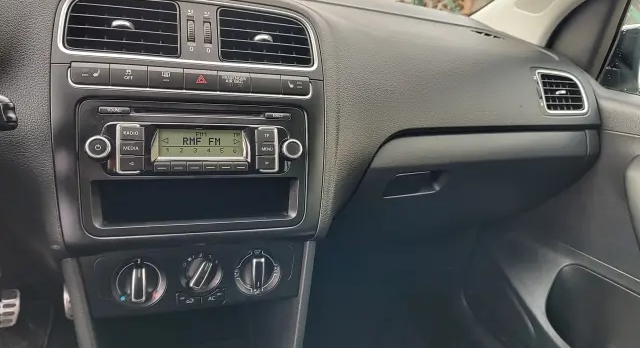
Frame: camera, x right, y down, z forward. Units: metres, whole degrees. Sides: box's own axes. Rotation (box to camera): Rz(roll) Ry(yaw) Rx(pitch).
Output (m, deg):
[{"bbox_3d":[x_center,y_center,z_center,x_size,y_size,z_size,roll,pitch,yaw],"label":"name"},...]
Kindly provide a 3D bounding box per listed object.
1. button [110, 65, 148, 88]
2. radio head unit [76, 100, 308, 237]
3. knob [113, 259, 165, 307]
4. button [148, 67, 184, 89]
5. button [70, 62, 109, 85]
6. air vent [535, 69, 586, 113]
[{"bbox_3d":[-0.184,-0.093,0.411,0.033,0.021,0.015,-1,0,-21],"label":"button"},{"bbox_3d":[-0.126,-0.006,0.452,0.222,0.130,0.050,-1,7,-21],"label":"radio head unit"},{"bbox_3d":[-0.186,0.114,0.440,0.049,0.049,0.024,-1,7,-21],"label":"knob"},{"bbox_3d":[-0.153,-0.093,0.423,0.033,0.021,0.015,-1,0,-21],"label":"button"},{"bbox_3d":[-0.214,-0.092,0.400,0.031,0.020,0.015,-1,0,-21],"label":"button"},{"bbox_3d":[0.387,-0.128,0.703,0.099,0.069,0.030,-4,-10,-27],"label":"air vent"}]

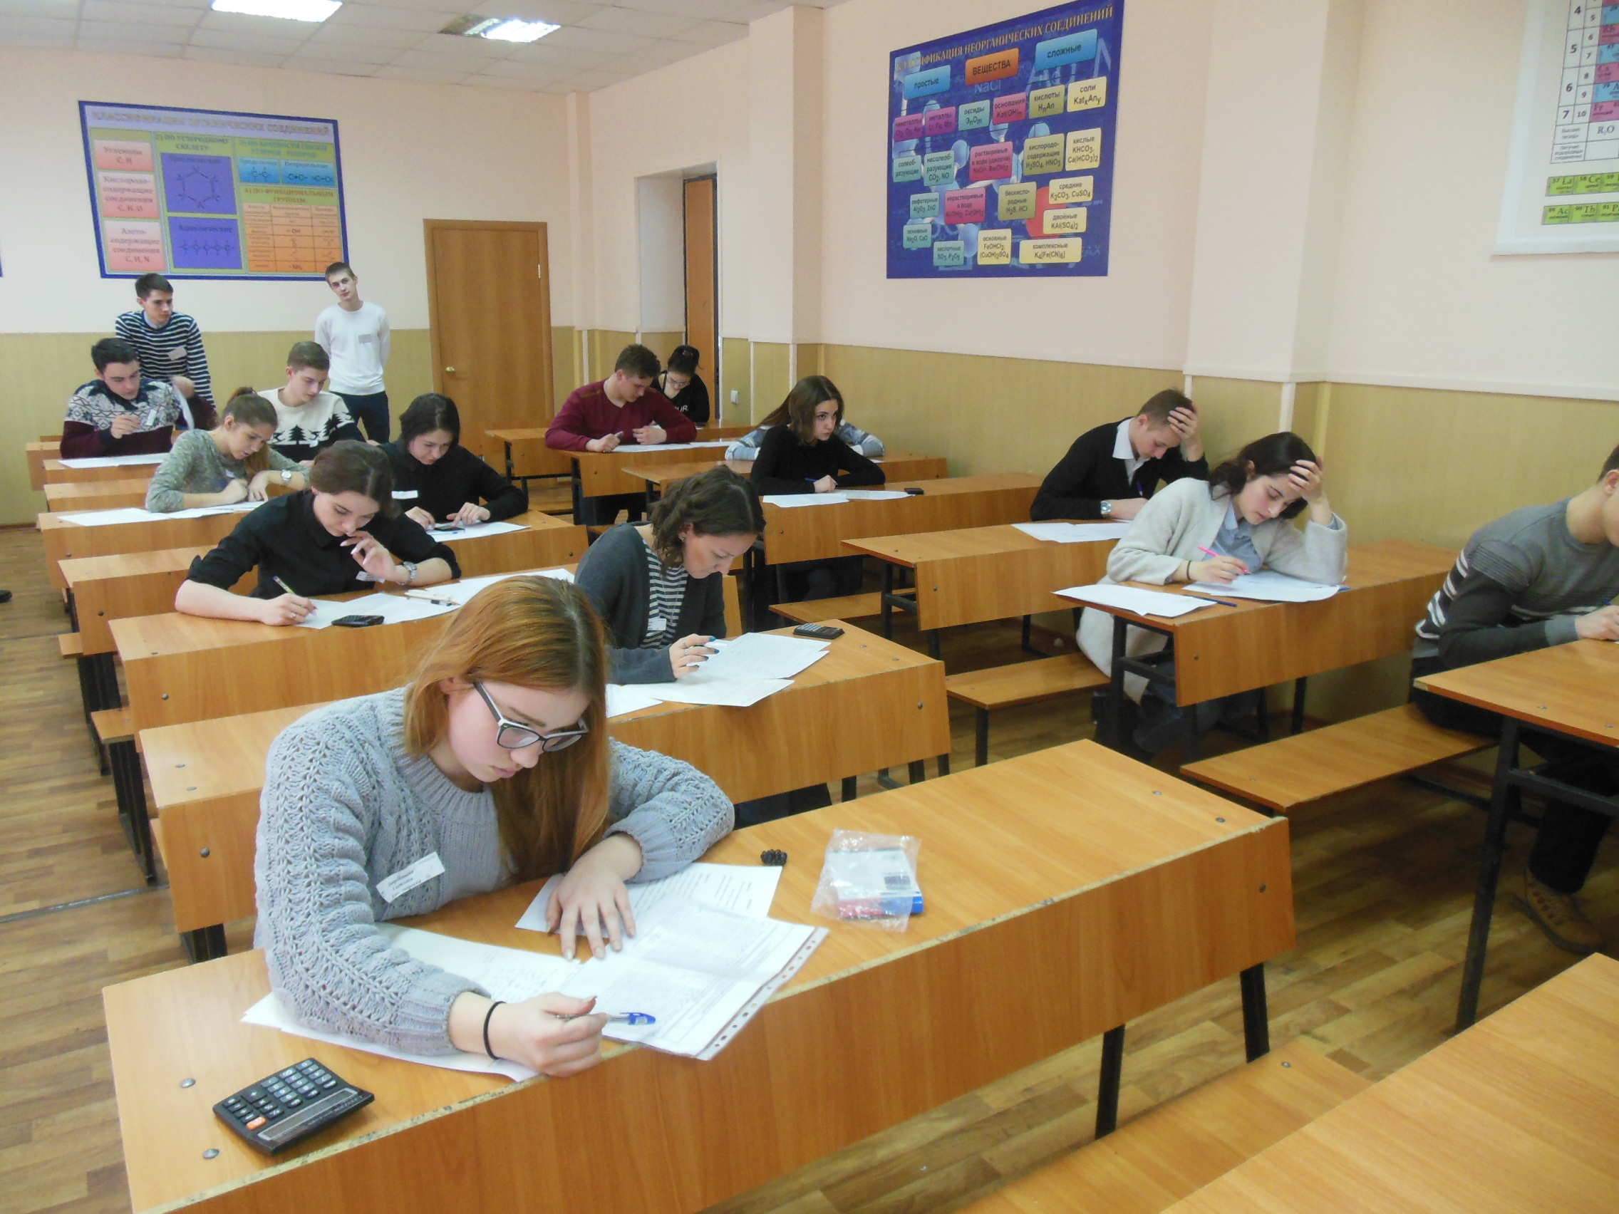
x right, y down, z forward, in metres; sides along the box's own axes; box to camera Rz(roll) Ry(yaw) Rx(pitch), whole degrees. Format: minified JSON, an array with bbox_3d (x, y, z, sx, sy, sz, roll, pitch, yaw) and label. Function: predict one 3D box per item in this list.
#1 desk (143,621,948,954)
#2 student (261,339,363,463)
[{"bbox_3d":[-0.461,0.538,2.446,1.537,0.754,0.440,-8,17,-31],"label":"desk"},{"bbox_3d":[-2.351,-0.584,5.544,0.550,1.317,0.680,-8,17,-31],"label":"student"}]

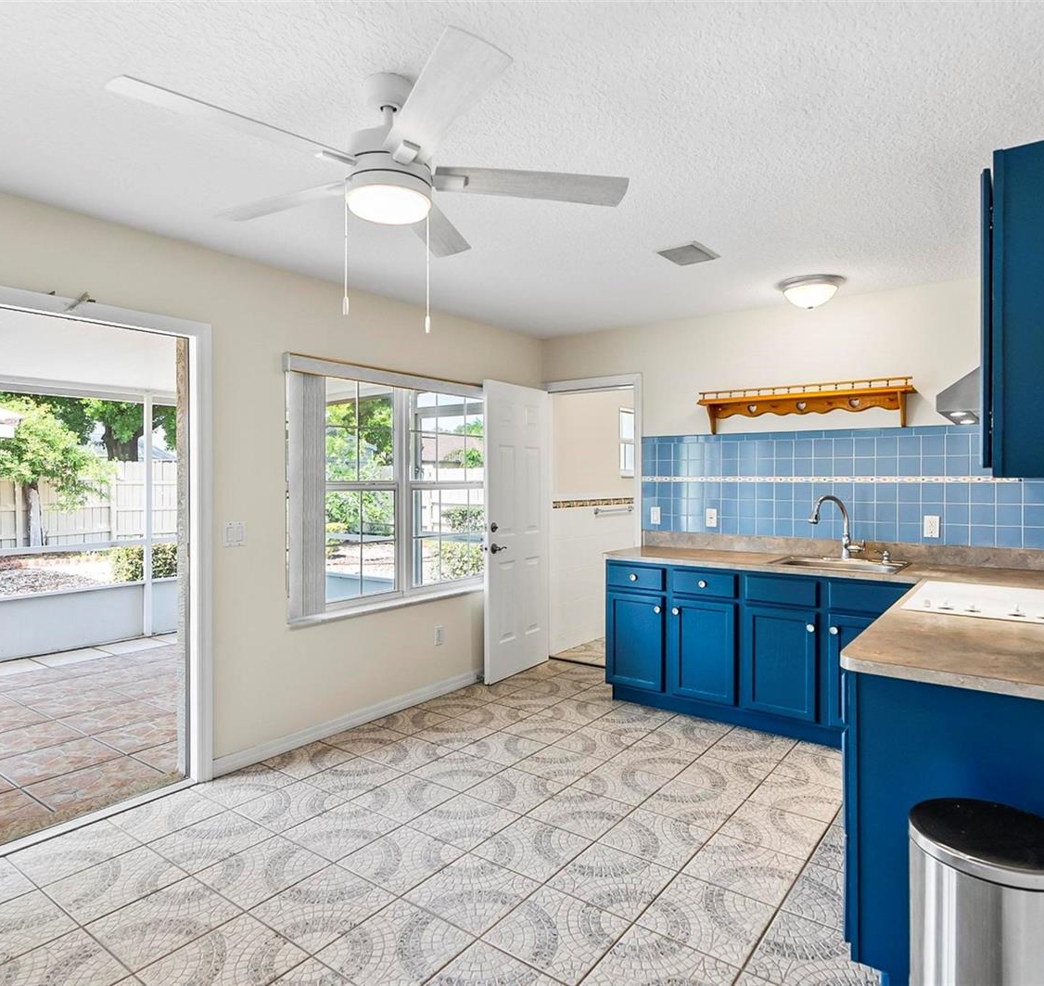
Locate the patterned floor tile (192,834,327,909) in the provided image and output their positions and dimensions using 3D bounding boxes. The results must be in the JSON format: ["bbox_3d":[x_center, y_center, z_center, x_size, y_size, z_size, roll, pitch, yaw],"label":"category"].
[{"bbox_3d":[-0.910,1.329,2.320,0.335,0.010,0.335,0,1,37],"label":"patterned floor tile"}]

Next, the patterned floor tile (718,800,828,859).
[{"bbox_3d":[0.993,1.323,2.600,0.333,0.010,0.333,0,0,37],"label":"patterned floor tile"}]

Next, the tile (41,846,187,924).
[{"bbox_3d":[-1.386,1.331,2.253,0.335,0.010,0.335,0,1,37],"label":"tile"}]

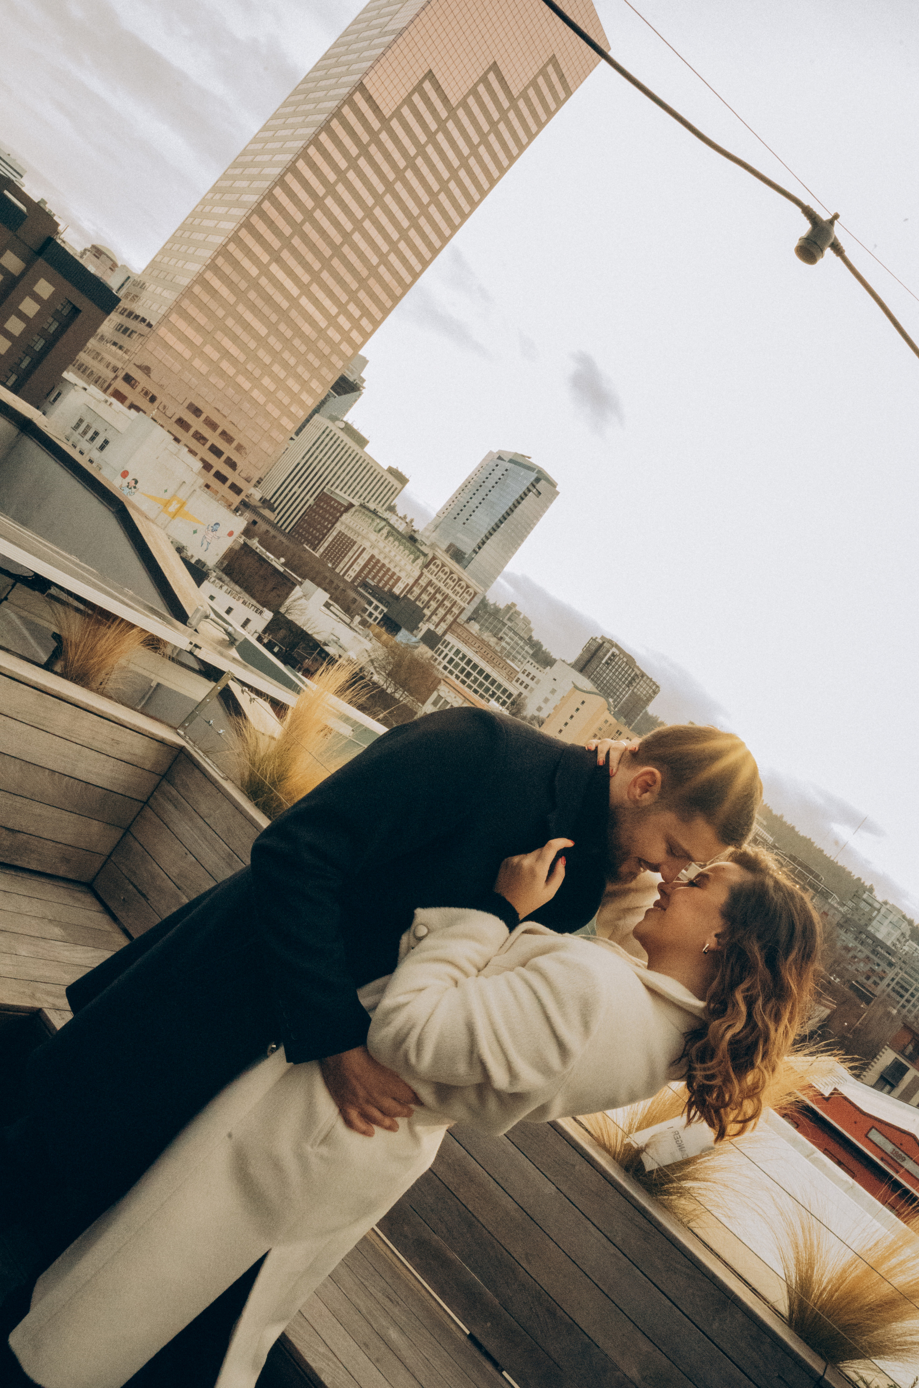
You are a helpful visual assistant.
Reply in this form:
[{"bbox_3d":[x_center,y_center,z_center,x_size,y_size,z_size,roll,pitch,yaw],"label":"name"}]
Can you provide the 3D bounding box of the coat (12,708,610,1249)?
[{"bbox_3d":[-0.211,0.397,1.680,0.450,1.000,0.500,48,0,0],"label":"coat"}]

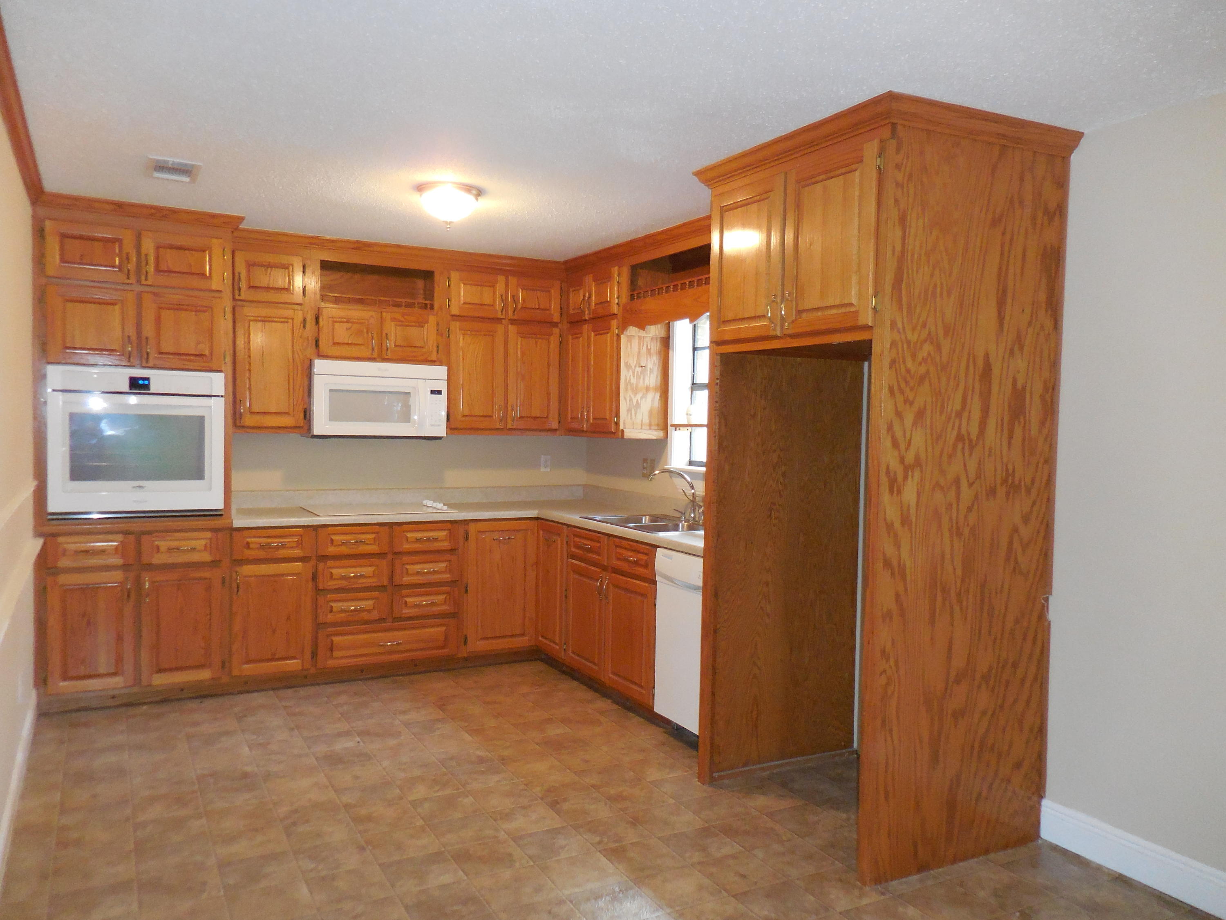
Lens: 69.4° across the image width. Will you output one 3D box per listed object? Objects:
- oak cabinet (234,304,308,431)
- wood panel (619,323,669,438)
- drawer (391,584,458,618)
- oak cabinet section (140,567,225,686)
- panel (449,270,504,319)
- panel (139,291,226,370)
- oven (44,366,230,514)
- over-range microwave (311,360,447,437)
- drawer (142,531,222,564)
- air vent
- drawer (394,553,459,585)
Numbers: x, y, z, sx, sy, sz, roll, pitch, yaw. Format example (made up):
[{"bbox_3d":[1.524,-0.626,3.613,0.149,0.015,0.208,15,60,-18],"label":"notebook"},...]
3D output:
[{"bbox_3d":[-1.944,-0.506,4.996,0.376,0.670,0.330,0,3,-27],"label":"oak cabinet"},{"bbox_3d":[0.176,-0.471,5.034,0.310,0.700,0.025,0,3,-30],"label":"wood panel"},{"bbox_3d":[-1.142,0.794,5.168,0.366,0.161,0.380,0,3,-27],"label":"drawer"},{"bbox_3d":[-2.185,0.841,4.505,0.368,0.575,0.030,0,3,-24],"label":"oak cabinet section"},{"bbox_3d":[-0.823,-0.992,5.372,0.343,0.260,0.040,0,3,-27],"label":"panel"},{"bbox_3d":[-2.135,-0.634,4.396,0.364,0.366,0.025,0,3,-25],"label":"panel"},{"bbox_3d":[-2.441,-0.091,4.559,0.757,0.724,0.600,0,3,-29],"label":"oven"},{"bbox_3d":[-1.395,-0.349,5.221,0.755,0.416,0.400,0,3,-24],"label":"over-range microwave"},{"bbox_3d":[-2.264,0.433,4.662,0.363,0.161,0.420,0,3,-24],"label":"drawer"},{"bbox_3d":[-1.834,-1.202,3.691,0.197,0.025,0.350,0,3,-29],"label":"air vent"},{"bbox_3d":[-1.136,0.609,5.184,0.360,0.153,0.420,0,3,-24],"label":"drawer"}]

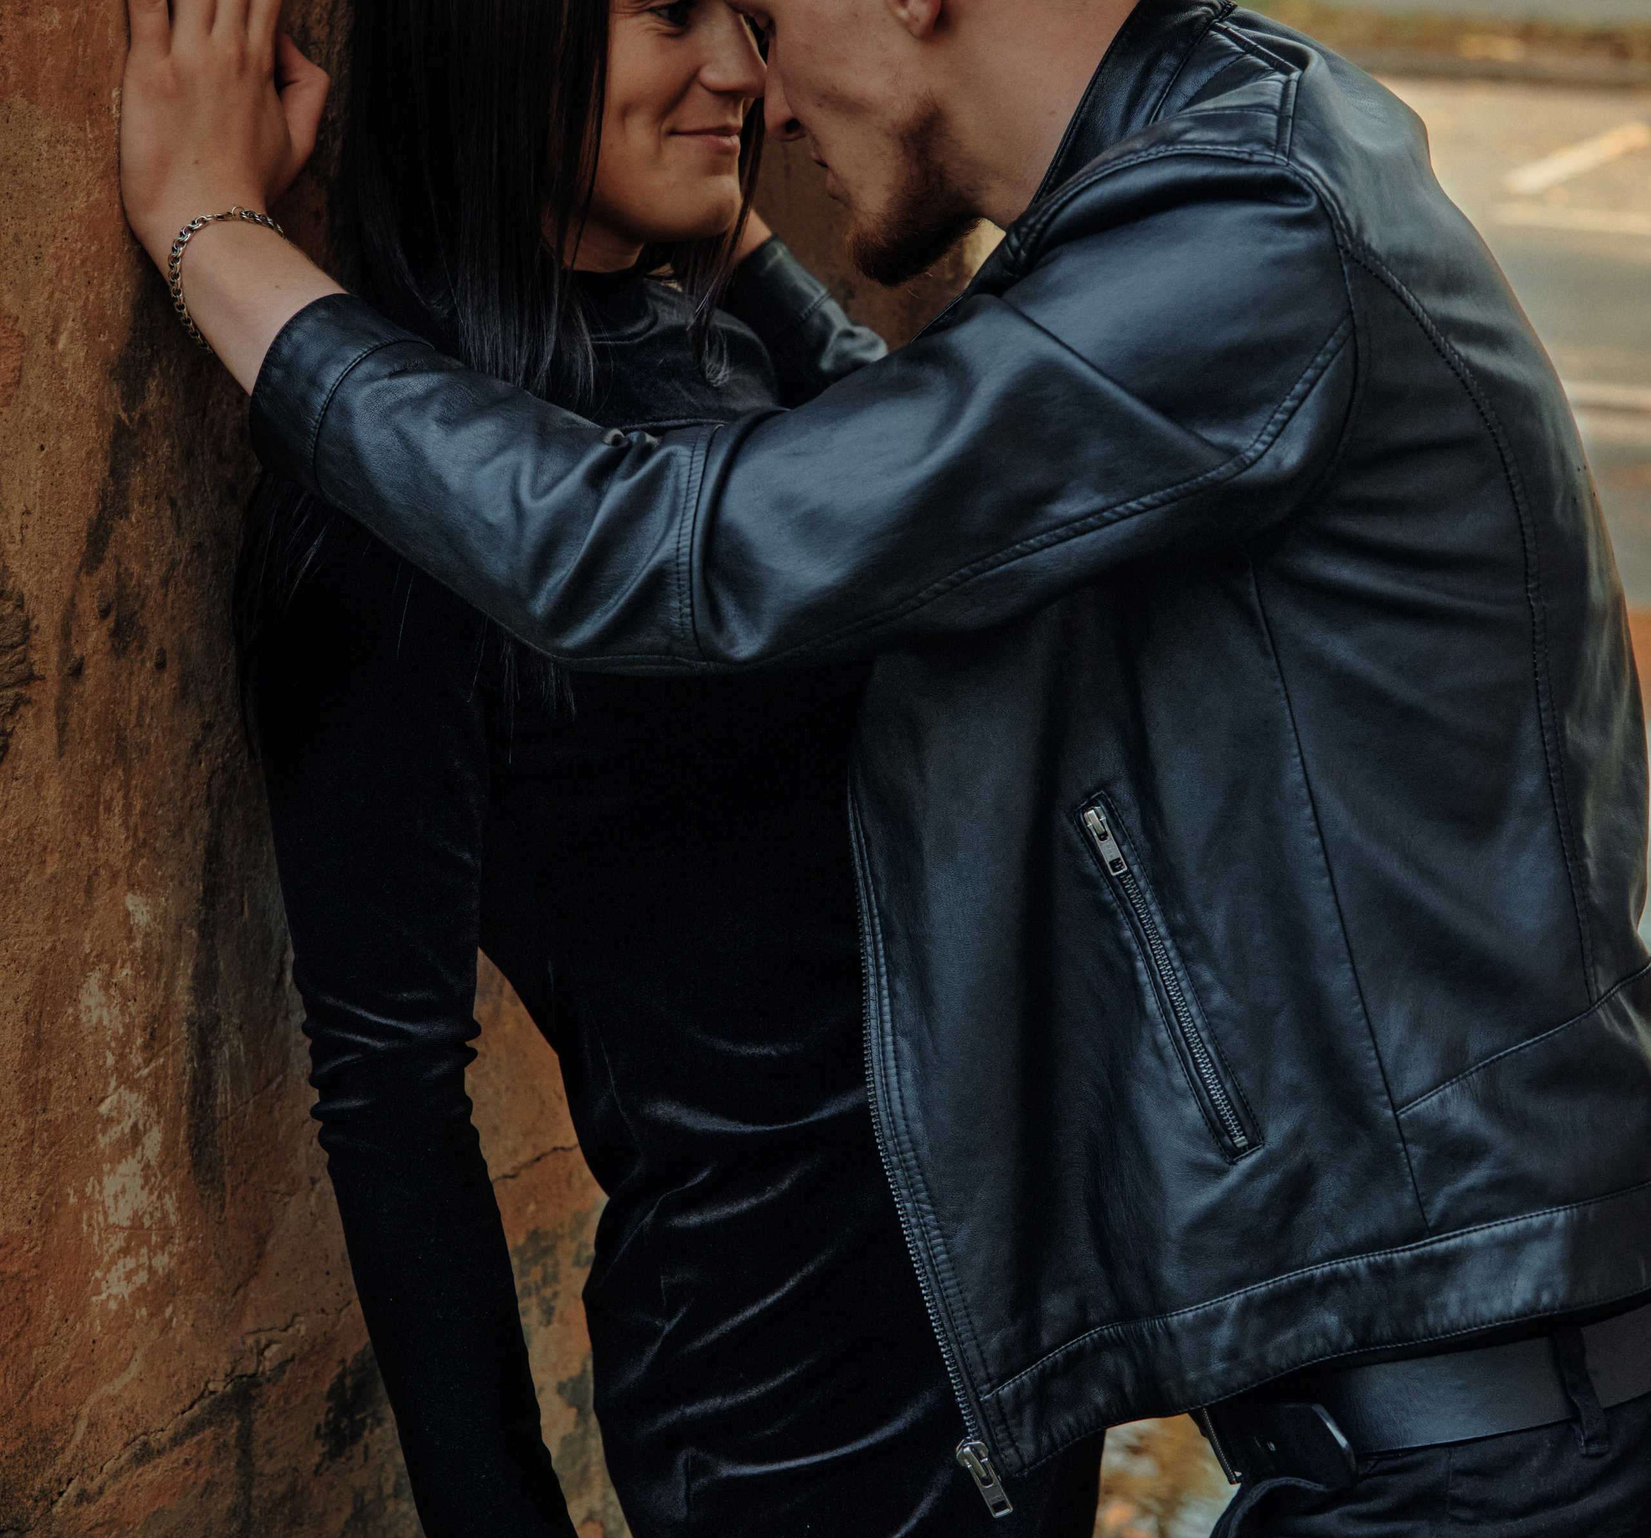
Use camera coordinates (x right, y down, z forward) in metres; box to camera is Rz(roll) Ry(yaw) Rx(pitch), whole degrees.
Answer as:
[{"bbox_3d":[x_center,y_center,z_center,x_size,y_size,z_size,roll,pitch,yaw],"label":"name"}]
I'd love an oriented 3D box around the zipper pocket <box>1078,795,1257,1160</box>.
[{"bbox_3d":[0.151,0.093,1.710,0.030,0.180,0.020,-20,9,16],"label":"zipper pocket"}]

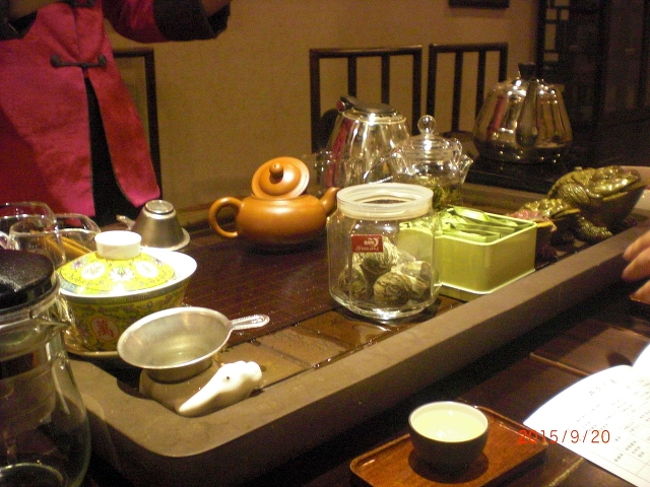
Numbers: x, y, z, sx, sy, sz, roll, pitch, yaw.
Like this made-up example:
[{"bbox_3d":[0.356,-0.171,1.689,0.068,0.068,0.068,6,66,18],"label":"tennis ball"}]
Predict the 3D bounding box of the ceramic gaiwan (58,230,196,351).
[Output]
[{"bbox_3d":[-0.156,0.034,0.566,0.110,0.085,0.110,-1,18,0],"label":"ceramic gaiwan"}]

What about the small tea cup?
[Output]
[{"bbox_3d":[0.085,0.135,0.492,0.052,0.030,0.052,-1,18,0],"label":"small tea cup"}]

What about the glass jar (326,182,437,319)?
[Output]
[{"bbox_3d":[0.053,0.005,0.638,0.099,0.101,0.099,-1,18,0],"label":"glass jar"}]

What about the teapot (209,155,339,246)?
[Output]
[{"bbox_3d":[-0.057,-0.050,0.822,0.154,0.095,0.105,-4,19,-9],"label":"teapot"}]

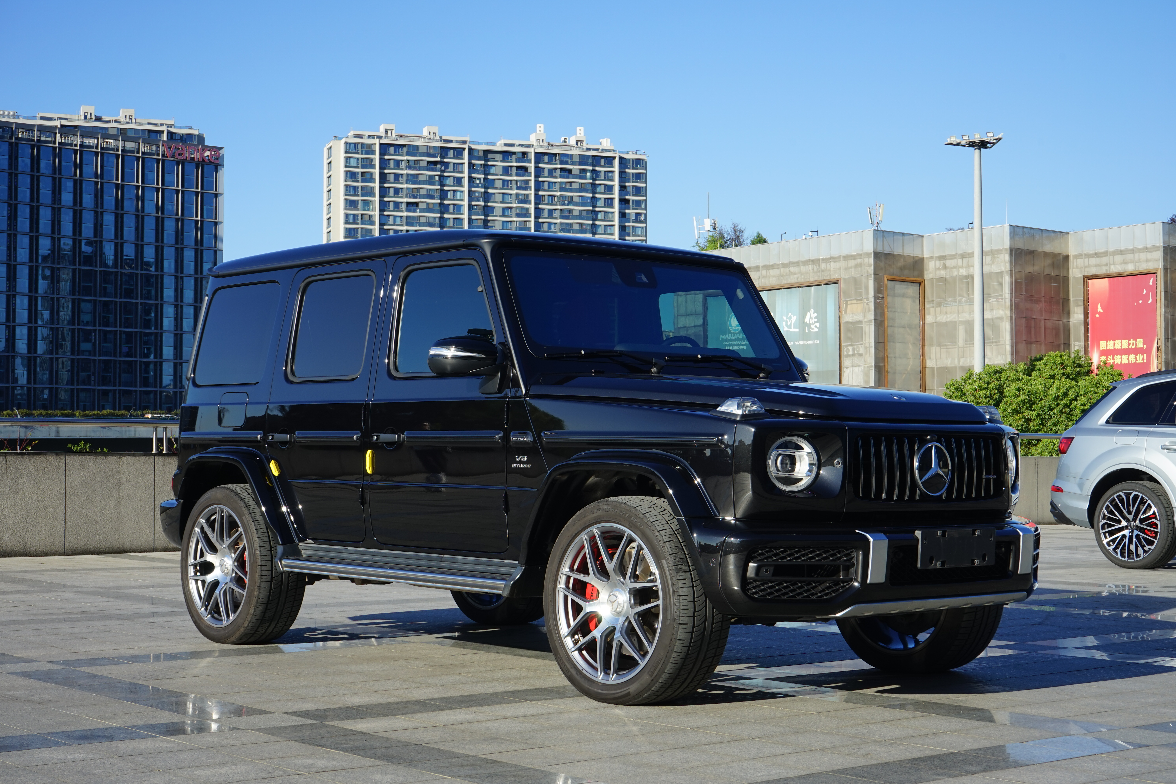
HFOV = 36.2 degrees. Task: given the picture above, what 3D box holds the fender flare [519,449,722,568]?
[{"bbox_3d":[0.093,0.459,6.800,0.130,0.480,1.050,2,-3,-41],"label":"fender flare"}]

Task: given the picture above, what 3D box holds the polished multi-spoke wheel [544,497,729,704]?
[{"bbox_3d":[0.174,0.775,6.726,0.300,0.785,0.790,2,-3,-41],"label":"polished multi-spoke wheel"}]

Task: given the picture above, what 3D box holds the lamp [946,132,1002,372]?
[{"bbox_3d":[14.760,-3.189,67.769,2.000,13.110,1.800,-1,-2,20],"label":"lamp"}]

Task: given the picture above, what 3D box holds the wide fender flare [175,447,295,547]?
[{"bbox_3d":[-1.763,0.511,8.902,0.130,0.470,1.060,2,-3,-41],"label":"wide fender flare"}]

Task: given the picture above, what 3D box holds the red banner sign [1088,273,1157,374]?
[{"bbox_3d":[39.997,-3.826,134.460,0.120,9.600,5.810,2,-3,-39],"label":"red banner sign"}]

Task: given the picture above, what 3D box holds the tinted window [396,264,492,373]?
[{"bbox_3d":[-0.587,-0.323,7.738,0.040,0.475,0.760,10,-8,-40],"label":"tinted window"}]

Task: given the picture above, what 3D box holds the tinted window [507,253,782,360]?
[{"bbox_3d":[0.293,-0.364,8.013,1.480,0.530,0.090,2,-31,-41],"label":"tinted window"}]

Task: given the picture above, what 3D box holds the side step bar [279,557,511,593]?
[{"bbox_3d":[-0.819,0.802,7.899,0.180,0.085,1.760,2,-3,-41],"label":"side step bar"}]

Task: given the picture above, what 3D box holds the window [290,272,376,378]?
[{"bbox_3d":[-1.202,-0.312,8.448,0.040,0.483,0.615,10,-8,-40],"label":"window"}]

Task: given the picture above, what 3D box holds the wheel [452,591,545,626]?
[{"bbox_3d":[-0.467,0.898,9.980,0.300,0.785,0.790,2,-3,-41],"label":"wheel"}]

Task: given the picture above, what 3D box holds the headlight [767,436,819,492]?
[{"bbox_3d":[0.723,0.262,6.518,0.205,0.205,0.100,1,-2,-29],"label":"headlight"}]

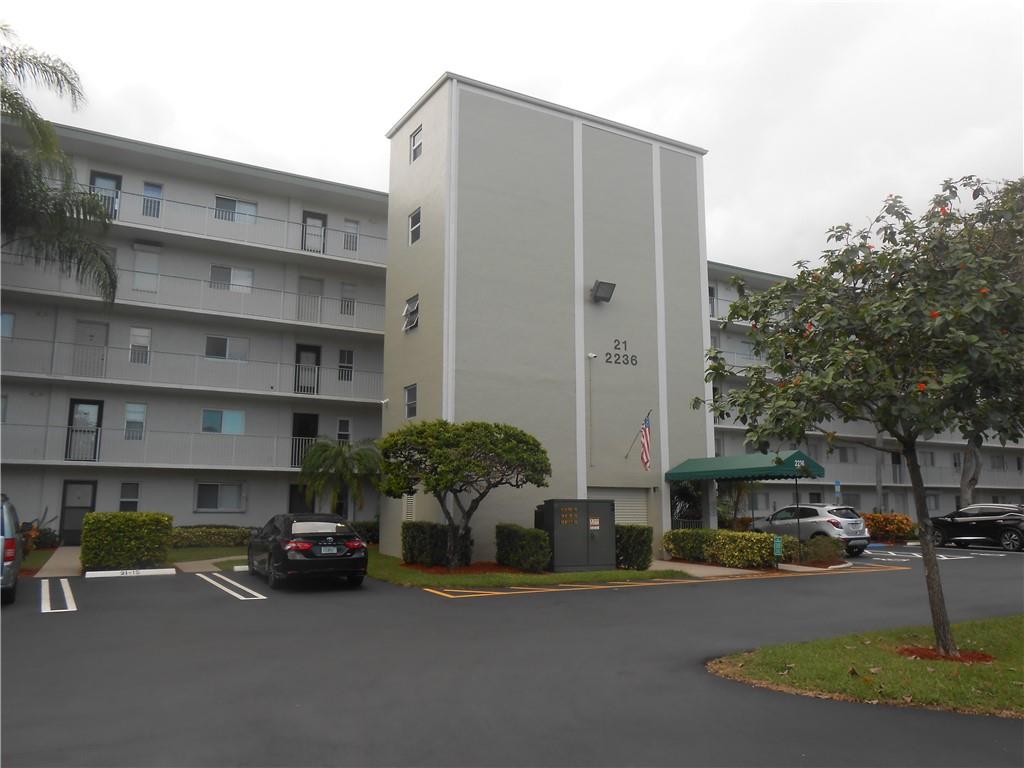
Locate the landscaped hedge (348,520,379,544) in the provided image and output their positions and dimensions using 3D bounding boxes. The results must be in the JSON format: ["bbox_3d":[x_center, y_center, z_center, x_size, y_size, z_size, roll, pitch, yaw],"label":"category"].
[{"bbox_3d":[-5.291,5.231,27.254,1.350,0.930,1.000,5,-11,-29],"label":"landscaped hedge"}]

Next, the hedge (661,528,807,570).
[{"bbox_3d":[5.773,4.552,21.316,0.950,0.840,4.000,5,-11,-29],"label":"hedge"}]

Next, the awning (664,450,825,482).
[{"bbox_3d":[6.557,2.395,22.086,1.950,0.690,4.250,5,-11,-29],"label":"awning"}]

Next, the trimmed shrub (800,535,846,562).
[{"bbox_3d":[8.527,4.467,21.210,1.150,0.740,1.150,5,-11,-29],"label":"trimmed shrub"}]

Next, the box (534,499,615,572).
[{"bbox_3d":[1.526,3.766,19.218,1.780,1.690,1.050,5,-11,-29],"label":"box"}]

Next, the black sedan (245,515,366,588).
[{"bbox_3d":[-4.550,3.641,17.077,1.840,1.445,4.880,5,-10,-25],"label":"black sedan"}]

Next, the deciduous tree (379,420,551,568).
[{"bbox_3d":[-1.158,2.697,18.513,4.000,3.500,3.400,5,-11,-29],"label":"deciduous tree"}]

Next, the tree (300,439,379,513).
[{"bbox_3d":[-5.645,3.559,25.233,2.700,3.550,2.700,5,-11,-29],"label":"tree"}]

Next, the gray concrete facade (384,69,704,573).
[{"bbox_3d":[1.170,-1.302,24.555,9.500,13.300,4.750,5,-11,-29],"label":"gray concrete facade"}]

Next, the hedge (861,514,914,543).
[{"bbox_3d":[16.724,6.384,34.293,2.600,1.250,1.300,5,-11,-29],"label":"hedge"}]

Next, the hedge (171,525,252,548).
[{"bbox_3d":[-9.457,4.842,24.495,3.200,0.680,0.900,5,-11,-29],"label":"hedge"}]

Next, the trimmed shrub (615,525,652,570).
[{"bbox_3d":[2.555,3.961,18.786,1.100,1.030,1.250,5,-11,-29],"label":"trimmed shrub"}]

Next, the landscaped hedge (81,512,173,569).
[{"bbox_3d":[-9.093,3.717,18.331,1.900,1.320,1.150,5,-11,-29],"label":"landscaped hedge"}]

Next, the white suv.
[{"bbox_3d":[10.125,4.961,26.442,1.790,1.650,4.280,5,-10,-26],"label":"white suv"}]

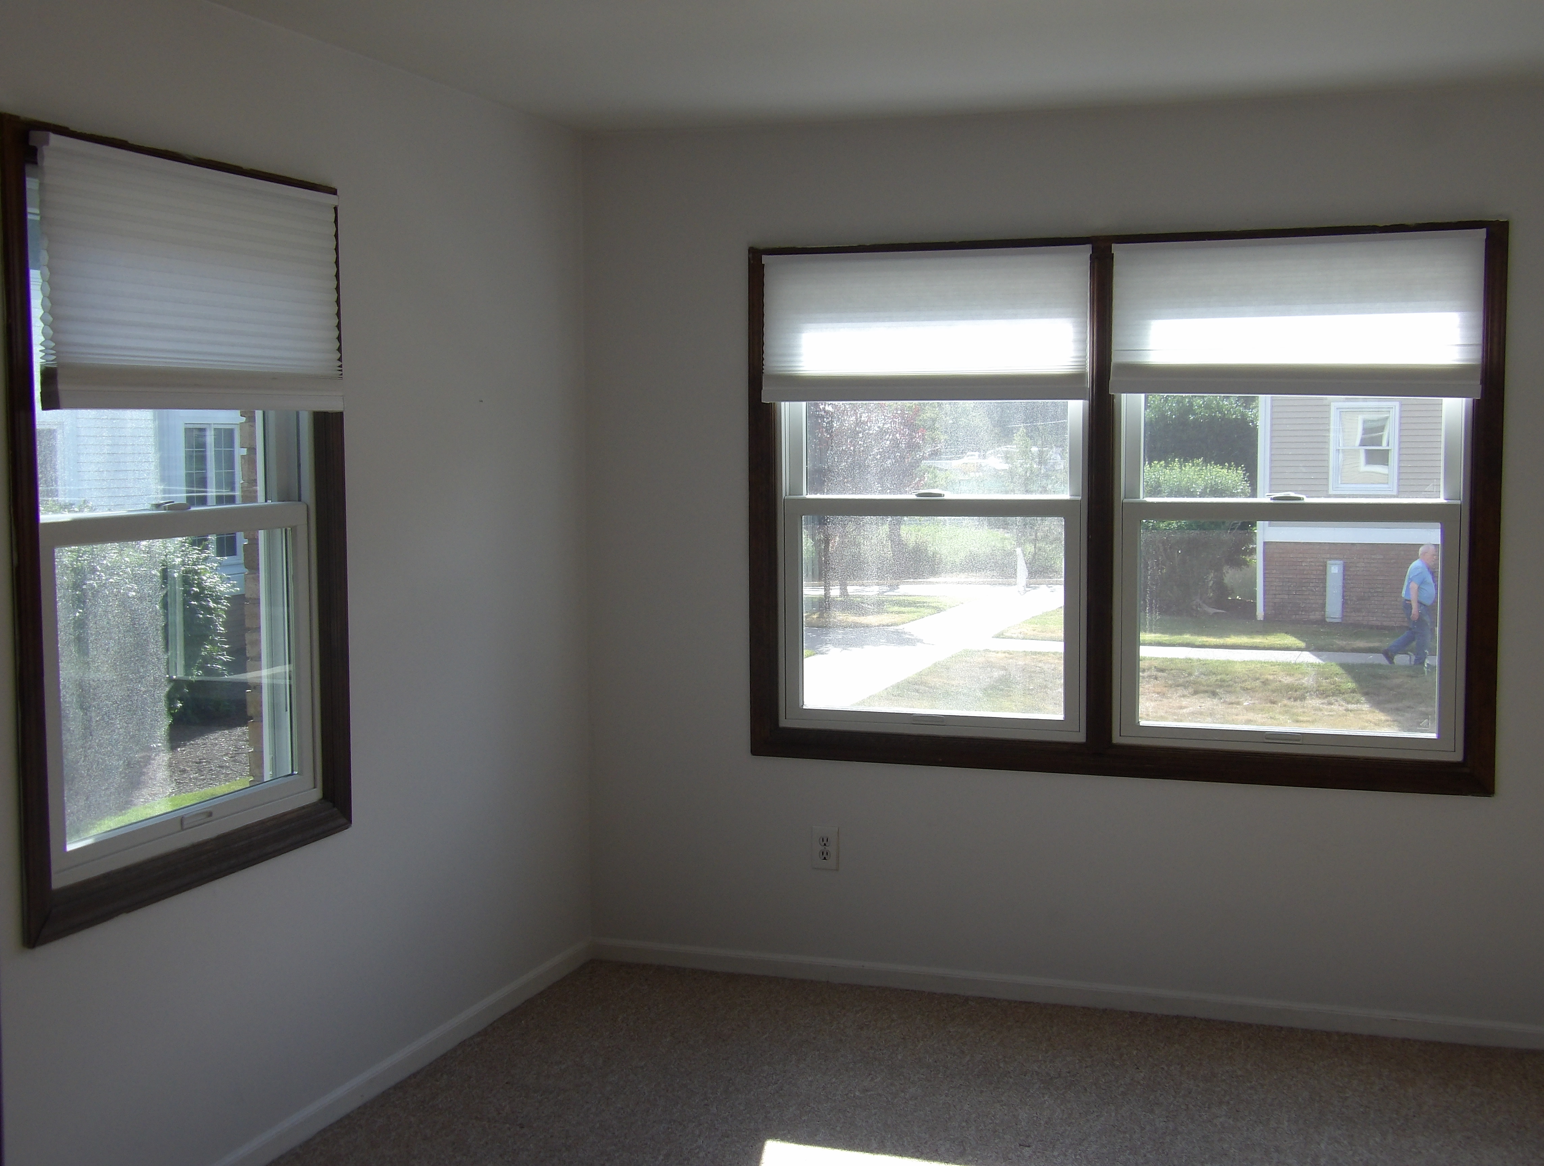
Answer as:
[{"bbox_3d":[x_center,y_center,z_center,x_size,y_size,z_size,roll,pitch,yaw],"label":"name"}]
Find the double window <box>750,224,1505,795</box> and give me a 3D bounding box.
[{"bbox_3d":[0.872,-0.198,4.628,1.954,1.419,0.075,1,4,18],"label":"double window"}]

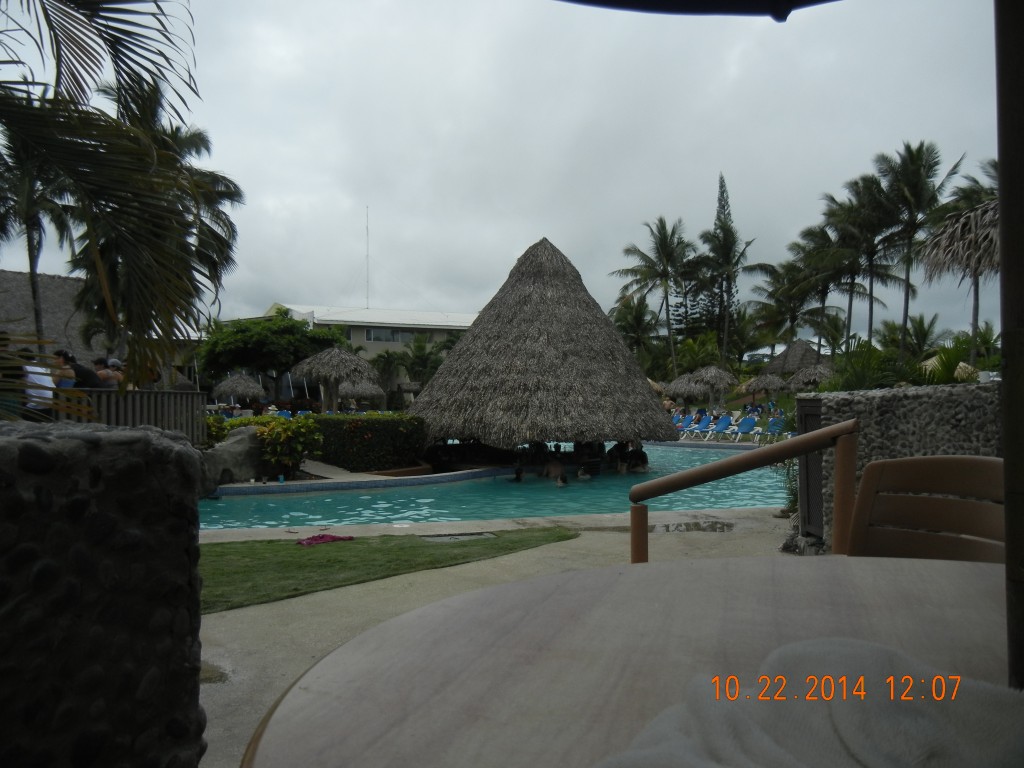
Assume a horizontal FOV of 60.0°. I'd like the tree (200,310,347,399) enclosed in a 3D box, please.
[{"bbox_3d":[-13.915,-0.967,52.000,9.000,6.700,8.000,0,-1,0],"label":"tree"}]

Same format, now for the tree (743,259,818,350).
[{"bbox_3d":[17.612,-3.366,58.000,4.836,9.933,5.000,0,0,0],"label":"tree"}]

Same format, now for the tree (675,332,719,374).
[{"bbox_3d":[12.473,-1.039,60.000,2.975,5.155,3.000,0,0,0],"label":"tree"}]

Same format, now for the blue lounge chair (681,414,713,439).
[{"bbox_3d":[7.212,1.696,34.600,0.700,0.980,1.750,-1,-1,39],"label":"blue lounge chair"}]

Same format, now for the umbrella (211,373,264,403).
[{"bbox_3d":[-14.176,0.881,46.000,2.800,2.900,2.800,0,-1,0],"label":"umbrella"}]

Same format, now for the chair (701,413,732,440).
[{"bbox_3d":[7.834,1.705,34.000,0.700,0.980,1.750,-1,-1,39],"label":"chair"}]

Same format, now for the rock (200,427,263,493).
[{"bbox_3d":[-5.669,1.491,18.000,1.450,1.400,1.150,0,0,-11],"label":"rock"}]

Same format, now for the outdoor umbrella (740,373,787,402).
[{"bbox_3d":[17.104,0.502,60.000,2.907,2.423,2.850,0,0,0],"label":"outdoor umbrella"}]

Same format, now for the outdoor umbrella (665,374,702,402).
[{"bbox_3d":[9.446,0.808,47.500,2.600,2.800,2.600,0,-1,0],"label":"outdoor umbrella"}]

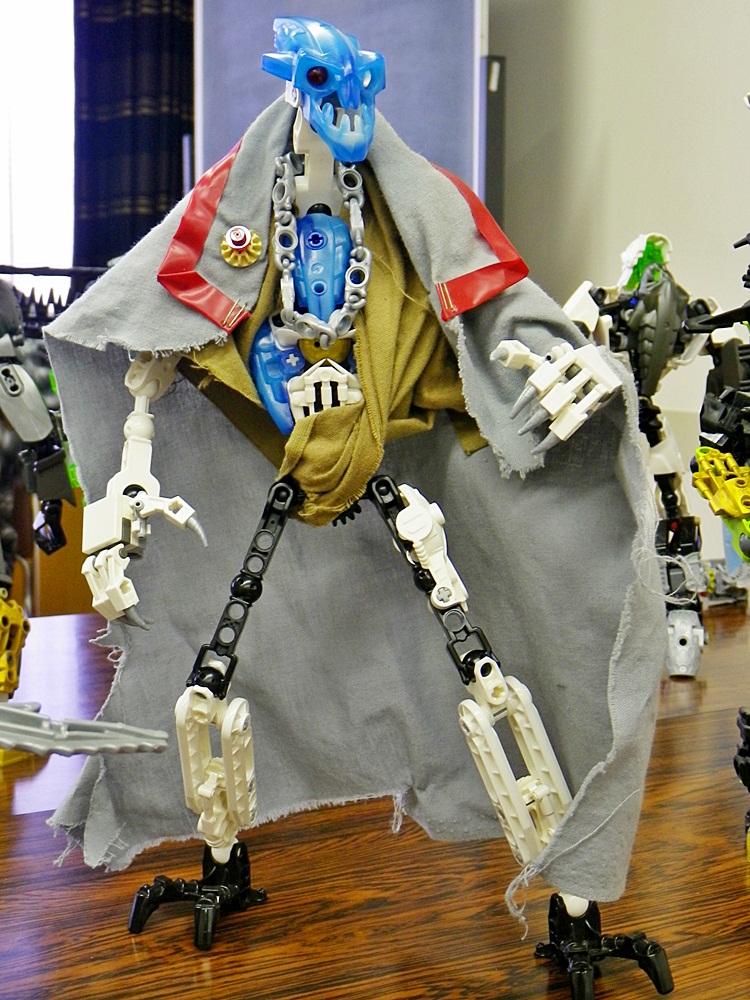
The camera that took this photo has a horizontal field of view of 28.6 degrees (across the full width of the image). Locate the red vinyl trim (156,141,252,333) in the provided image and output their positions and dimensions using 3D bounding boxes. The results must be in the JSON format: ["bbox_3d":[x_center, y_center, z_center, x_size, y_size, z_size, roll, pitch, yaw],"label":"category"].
[{"bbox_3d":[-0.054,-0.084,0.468,0.027,0.060,0.024,4,8,24],"label":"red vinyl trim"}]

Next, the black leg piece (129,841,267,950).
[{"bbox_3d":[-0.056,0.125,0.471,0.034,0.027,0.043,5,9,32],"label":"black leg piece"}]

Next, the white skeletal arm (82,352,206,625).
[{"bbox_3d":[-0.073,-0.004,0.470,0.037,0.093,0.034,4,8,-6],"label":"white skeletal arm"}]

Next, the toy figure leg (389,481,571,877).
[{"bbox_3d":[0.034,0.056,0.444,0.028,0.136,0.027,-16,-16,-23],"label":"toy figure leg"}]

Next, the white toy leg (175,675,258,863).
[{"bbox_3d":[-0.050,0.083,0.458,0.022,0.065,0.017,11,25,25],"label":"white toy leg"}]

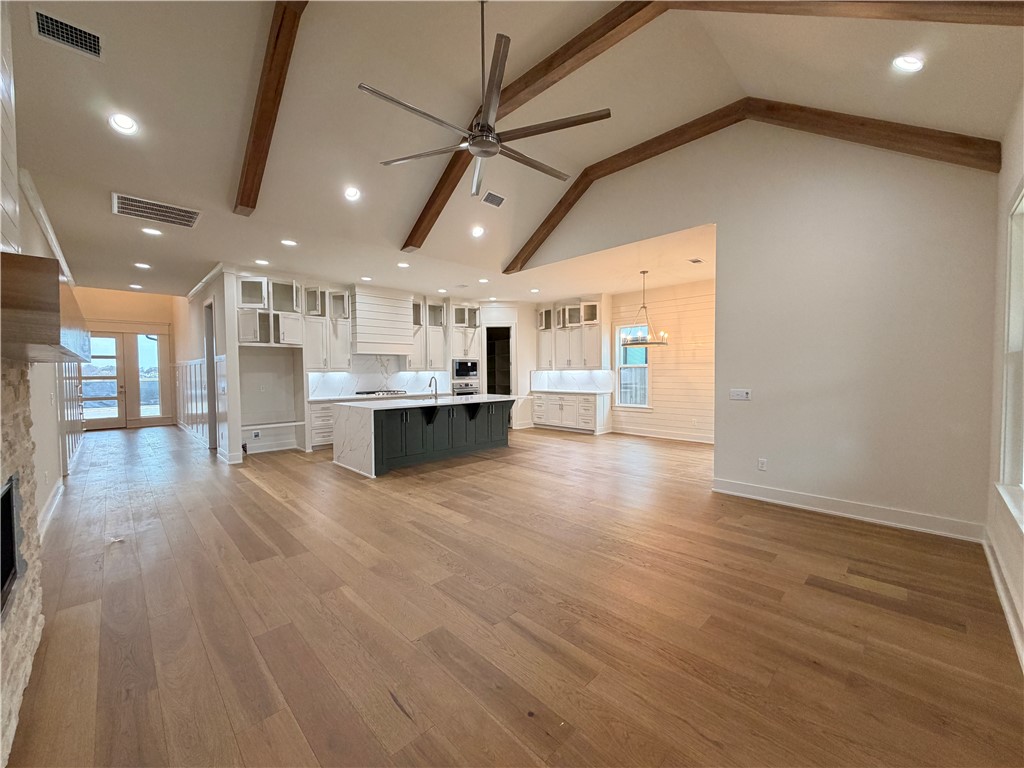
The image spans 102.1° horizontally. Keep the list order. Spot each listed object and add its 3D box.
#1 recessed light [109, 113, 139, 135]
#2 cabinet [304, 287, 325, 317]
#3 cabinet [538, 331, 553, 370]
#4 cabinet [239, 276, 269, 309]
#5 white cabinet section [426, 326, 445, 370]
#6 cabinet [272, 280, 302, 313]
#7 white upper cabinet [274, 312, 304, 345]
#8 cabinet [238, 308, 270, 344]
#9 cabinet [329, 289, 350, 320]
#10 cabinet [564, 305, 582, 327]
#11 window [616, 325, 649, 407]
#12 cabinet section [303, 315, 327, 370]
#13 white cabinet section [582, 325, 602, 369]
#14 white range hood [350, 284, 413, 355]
[{"bbox_3d":[-3.139,-2.110,3.345,0.178,0.050,0.178,-2,-32,-44],"label":"recessed light"},{"bbox_3d":[-3.690,-1.482,7.645,0.406,0.511,0.350,-2,3,-44],"label":"cabinet"},{"bbox_3d":[0.959,-0.830,10.356,0.380,0.970,0.510,-2,2,-44],"label":"cabinet"},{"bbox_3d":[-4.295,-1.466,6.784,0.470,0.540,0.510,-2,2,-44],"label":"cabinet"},{"bbox_3d":[-1.867,-0.791,9.499,0.480,0.993,0.460,-2,3,-44],"label":"white cabinet section"},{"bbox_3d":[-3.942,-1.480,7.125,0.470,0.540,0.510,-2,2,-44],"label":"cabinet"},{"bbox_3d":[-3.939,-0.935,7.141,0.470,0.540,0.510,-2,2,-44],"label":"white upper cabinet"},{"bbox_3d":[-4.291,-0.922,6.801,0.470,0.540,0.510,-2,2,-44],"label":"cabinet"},{"bbox_3d":[-3.392,-1.489,7.957,0.430,0.550,0.380,-2,2,-44],"label":"cabinet"},{"bbox_3d":[1.579,-1.587,9.757,0.350,0.483,0.399,-2,3,-44],"label":"cabinet"},{"bbox_3d":[2.629,-0.394,9.006,0.105,1.785,0.784,-2,3,-44],"label":"window"},{"bbox_3d":[-3.706,-0.721,7.695,0.425,0.993,0.460,-2,3,-44],"label":"cabinet section"},{"bbox_3d":[1.963,-0.819,9.509,0.420,1.010,0.533,-2,3,-44],"label":"white cabinet section"},{"bbox_3d":[-2.713,-1.247,8.461,1.211,1.285,0.546,-2,3,-44],"label":"white range hood"}]

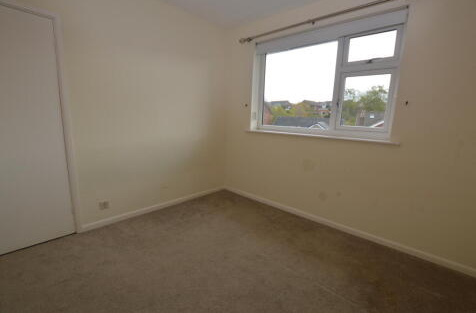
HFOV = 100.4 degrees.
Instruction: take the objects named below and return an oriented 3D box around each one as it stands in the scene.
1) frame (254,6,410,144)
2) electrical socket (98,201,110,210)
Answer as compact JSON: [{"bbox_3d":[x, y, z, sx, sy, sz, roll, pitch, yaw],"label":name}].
[{"bbox_3d":[0.871,-0.835,2.323,1.604,1.145,0.120,11,13,40],"label":"frame"},{"bbox_3d":[-1.383,0.511,2.054,0.020,0.090,0.094,11,13,40],"label":"electrical socket"}]

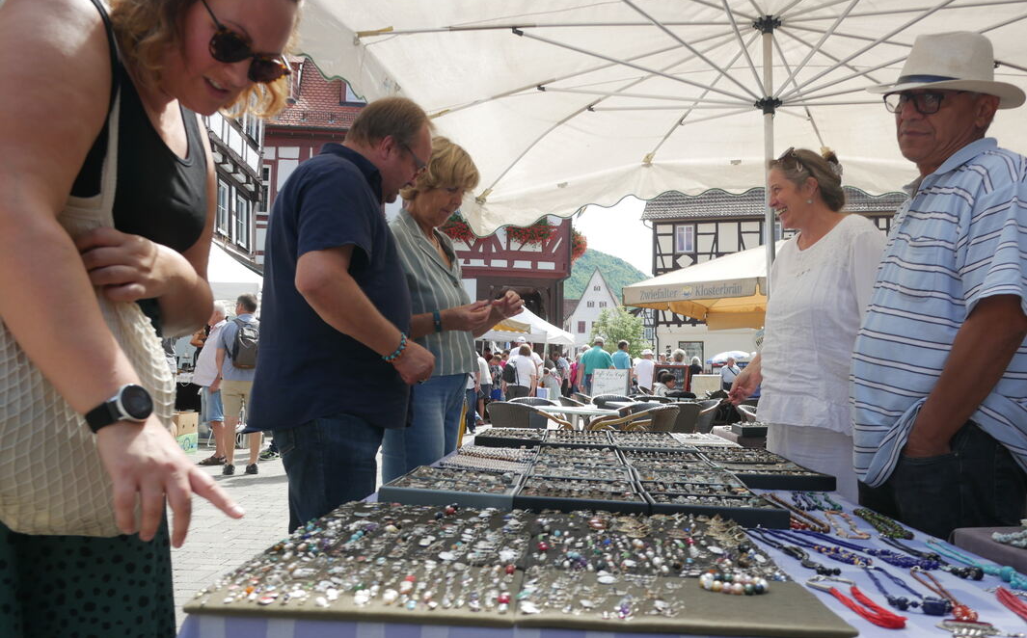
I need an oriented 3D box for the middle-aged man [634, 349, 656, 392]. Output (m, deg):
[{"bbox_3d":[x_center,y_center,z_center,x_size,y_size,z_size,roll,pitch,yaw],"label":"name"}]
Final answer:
[{"bbox_3d":[2.888,1.455,18.300,0.480,1.571,0.360,0,-4,14],"label":"middle-aged man"}]

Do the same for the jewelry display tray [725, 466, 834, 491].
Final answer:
[{"bbox_3d":[0.674,0.411,2.200,0.250,0.034,0.310,0,-4,4],"label":"jewelry display tray"}]

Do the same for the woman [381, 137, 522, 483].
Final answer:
[{"bbox_3d":[-0.192,0.334,2.360,0.450,1.703,0.460,-1,-4,19],"label":"woman"}]

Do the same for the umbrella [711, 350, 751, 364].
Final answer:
[{"bbox_3d":[8.236,2.189,31.000,2.150,1.966,2.150,0,-4,0],"label":"umbrella"}]

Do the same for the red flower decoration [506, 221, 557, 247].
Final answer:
[{"bbox_3d":[0.613,-2.919,27.800,1.700,1.000,0.500,1,-4,-7],"label":"red flower decoration"}]

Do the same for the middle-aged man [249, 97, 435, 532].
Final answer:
[{"bbox_3d":[-0.433,0.309,2.050,0.460,1.710,0.530,2,-4,-16],"label":"middle-aged man"}]

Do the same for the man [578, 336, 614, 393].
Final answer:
[{"bbox_3d":[1.736,1.266,17.300,0.660,1.806,0.400,0,-4,6],"label":"man"}]

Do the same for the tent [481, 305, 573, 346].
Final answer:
[{"bbox_3d":[0.000,1.038,24.900,3.000,3.255,3.000,-1,-4,19],"label":"tent"}]

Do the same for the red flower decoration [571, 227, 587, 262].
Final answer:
[{"bbox_3d":[2.312,-2.635,29.300,0.550,1.100,1.400,1,-4,-7],"label":"red flower decoration"}]

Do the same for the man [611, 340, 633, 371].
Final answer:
[{"bbox_3d":[2.404,1.363,18.500,0.530,1.771,0.350,0,-4,14],"label":"man"}]

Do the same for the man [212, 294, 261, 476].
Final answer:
[{"bbox_3d":[-2.685,0.643,8.150,0.550,1.765,0.420,2,-4,-27],"label":"man"}]

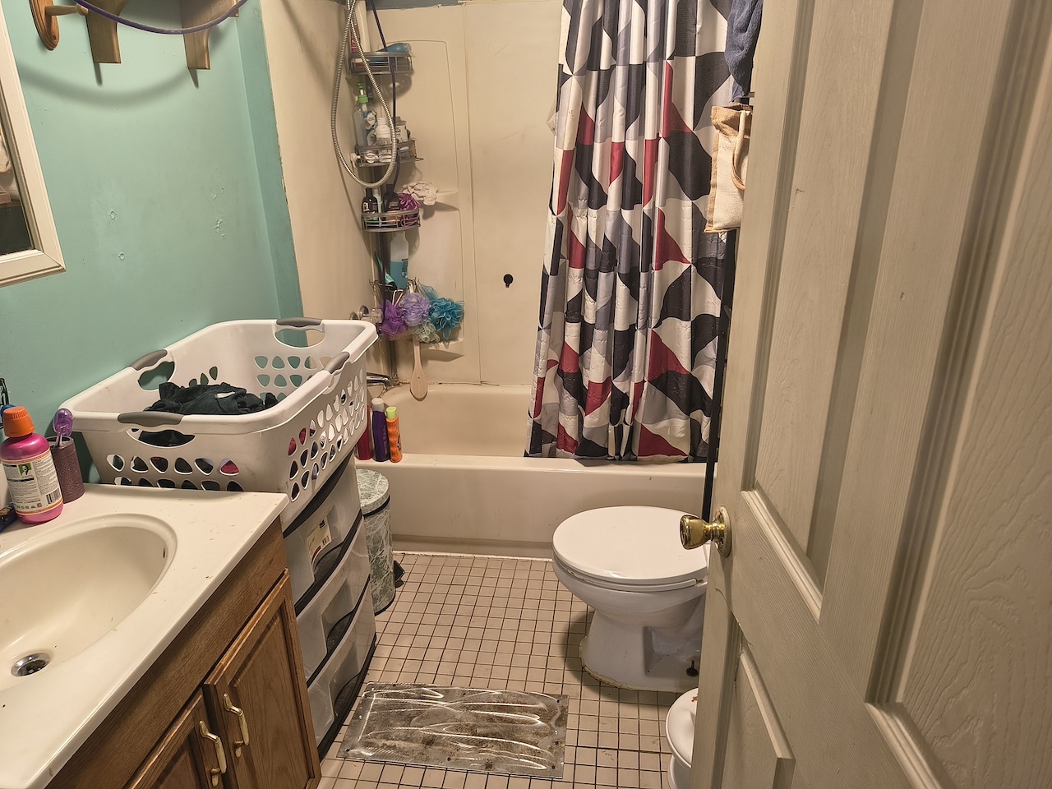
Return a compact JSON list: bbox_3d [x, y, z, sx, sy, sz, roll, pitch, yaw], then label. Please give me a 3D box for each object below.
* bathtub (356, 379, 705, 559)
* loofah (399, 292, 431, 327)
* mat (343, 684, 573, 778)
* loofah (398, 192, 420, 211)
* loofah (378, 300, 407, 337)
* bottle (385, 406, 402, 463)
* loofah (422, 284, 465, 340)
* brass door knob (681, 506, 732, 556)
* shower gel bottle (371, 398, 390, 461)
[{"bbox_3d":[0.118,0.268,2.805,1.520,0.364,0.745,1,22,7],"label":"bathtub"},{"bbox_3d":[-0.442,-0.333,2.885,0.125,0.130,0.118,-5,22,-8],"label":"loofah"},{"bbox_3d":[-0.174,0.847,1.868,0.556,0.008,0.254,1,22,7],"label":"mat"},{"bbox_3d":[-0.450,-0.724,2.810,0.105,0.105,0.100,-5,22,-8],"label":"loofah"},{"bbox_3d":[-0.530,-0.307,2.914,0.120,0.135,0.115,-5,22,-8],"label":"loofah"},{"bbox_3d":[-0.446,0.132,2.464,0.042,0.187,0.058,2,22,10],"label":"bottle"},{"bbox_3d":[-0.330,-0.327,2.944,0.160,0.190,0.140,-5,22,-8],"label":"loofah"},{"bbox_3d":[0.241,0.187,0.985,0.059,0.068,0.068,-2,22,0],"label":"brass door knob"},{"bbox_3d":[-0.495,0.118,2.469,0.045,0.212,0.062,10,25,28],"label":"shower gel bottle"}]

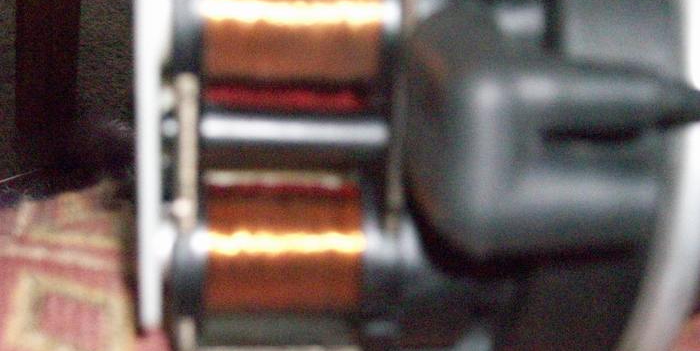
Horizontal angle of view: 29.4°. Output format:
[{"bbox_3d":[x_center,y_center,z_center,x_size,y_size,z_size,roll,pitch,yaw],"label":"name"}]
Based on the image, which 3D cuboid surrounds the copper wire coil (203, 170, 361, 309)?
[{"bbox_3d":[-0.011,0.012,0.236,0.028,0.024,0.024,-1,30,-8],"label":"copper wire coil"}]

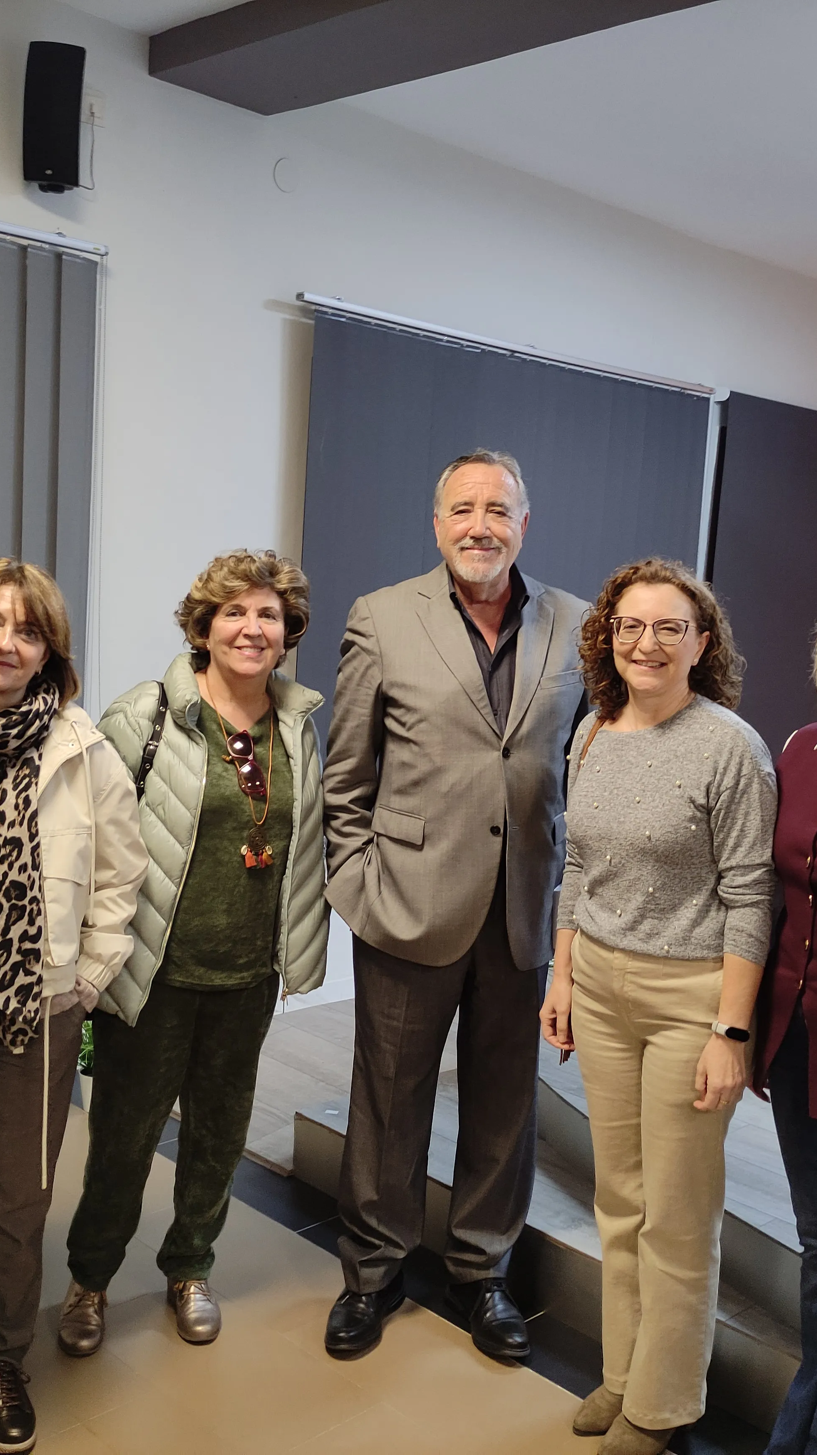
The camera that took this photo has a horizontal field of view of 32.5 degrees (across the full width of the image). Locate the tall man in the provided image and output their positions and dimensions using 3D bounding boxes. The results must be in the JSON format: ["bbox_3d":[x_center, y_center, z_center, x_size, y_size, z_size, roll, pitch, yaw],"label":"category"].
[{"bbox_3d":[0.096,0.361,2.832,0.515,1.810,0.360,3,7,-7],"label":"tall man"}]

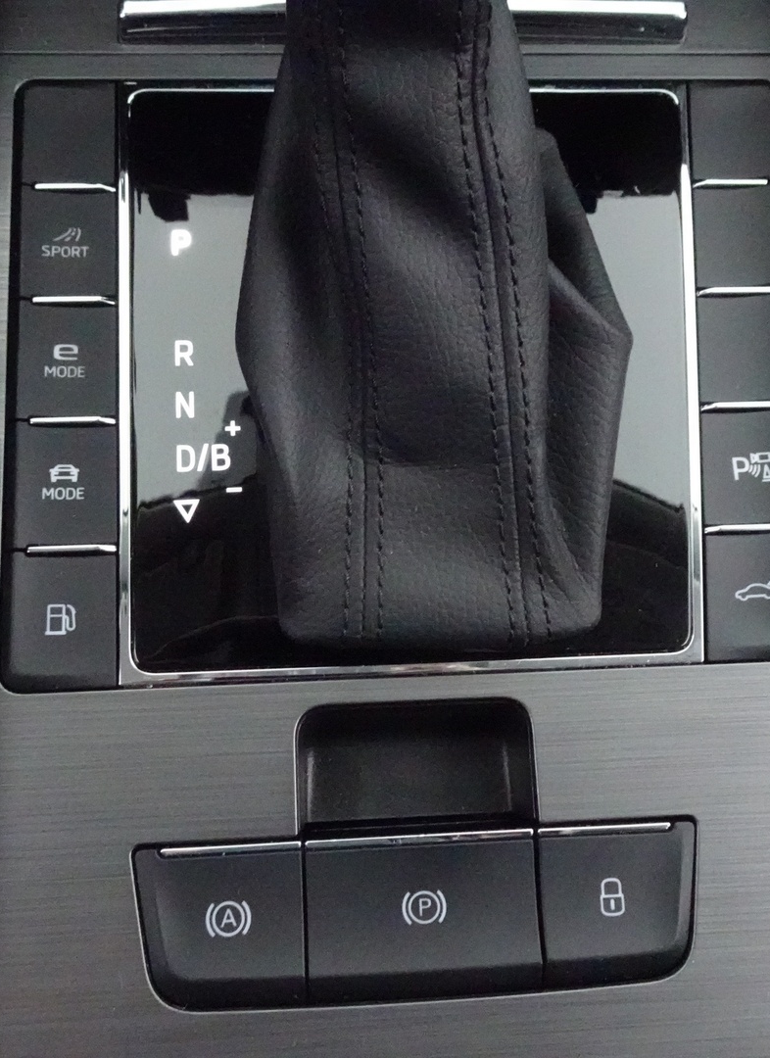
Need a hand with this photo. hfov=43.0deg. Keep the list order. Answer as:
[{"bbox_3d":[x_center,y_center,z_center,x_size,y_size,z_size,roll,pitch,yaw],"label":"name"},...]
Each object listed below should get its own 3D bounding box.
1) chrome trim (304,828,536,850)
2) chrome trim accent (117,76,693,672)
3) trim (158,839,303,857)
[{"bbox_3d":[0.006,0.053,0.169,0.040,0.002,0.002,-2,77,-3],"label":"chrome trim"},{"bbox_3d":[0.005,-0.033,0.192,0.115,0.007,0.122,-2,77,-3],"label":"chrome trim accent"},{"bbox_3d":[-0.026,0.054,0.167,0.024,0.002,0.002,-2,77,-3],"label":"trim"}]

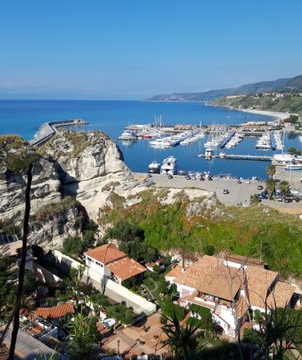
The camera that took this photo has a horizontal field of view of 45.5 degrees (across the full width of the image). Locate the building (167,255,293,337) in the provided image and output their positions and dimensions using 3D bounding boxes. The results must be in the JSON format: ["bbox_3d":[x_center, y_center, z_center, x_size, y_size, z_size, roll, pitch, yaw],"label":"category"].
[{"bbox_3d":[17.509,25.066,81.636,25.000,8.400,16.300,8,15,32],"label":"building"}]

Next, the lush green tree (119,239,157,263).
[{"bbox_3d":[-3.262,19.165,98.000,10.000,6.500,8.500,0,13,0],"label":"lush green tree"}]

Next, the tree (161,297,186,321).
[{"bbox_3d":[4.681,26.630,75.000,4.900,4.600,4.900,0,13,0],"label":"tree"}]

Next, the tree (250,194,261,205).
[{"bbox_3d":[56.263,10.238,193.919,5.800,5.000,5.800,0,13,0],"label":"tree"}]

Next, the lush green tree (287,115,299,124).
[{"bbox_3d":[300.956,-126.307,760.572,19.000,17.000,18.000,0,13,0],"label":"lush green tree"}]

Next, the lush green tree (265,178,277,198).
[{"bbox_3d":[65.684,4.988,195.243,5.700,11.000,5.700,0,13,0],"label":"lush green tree"}]

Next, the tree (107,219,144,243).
[{"bbox_3d":[-7.792,14.996,106.000,10.800,6.800,9.000,0,13,0],"label":"tree"}]

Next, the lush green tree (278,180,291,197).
[{"bbox_3d":[76.115,5.625,205.326,6.300,9.000,6.300,0,13,0],"label":"lush green tree"}]

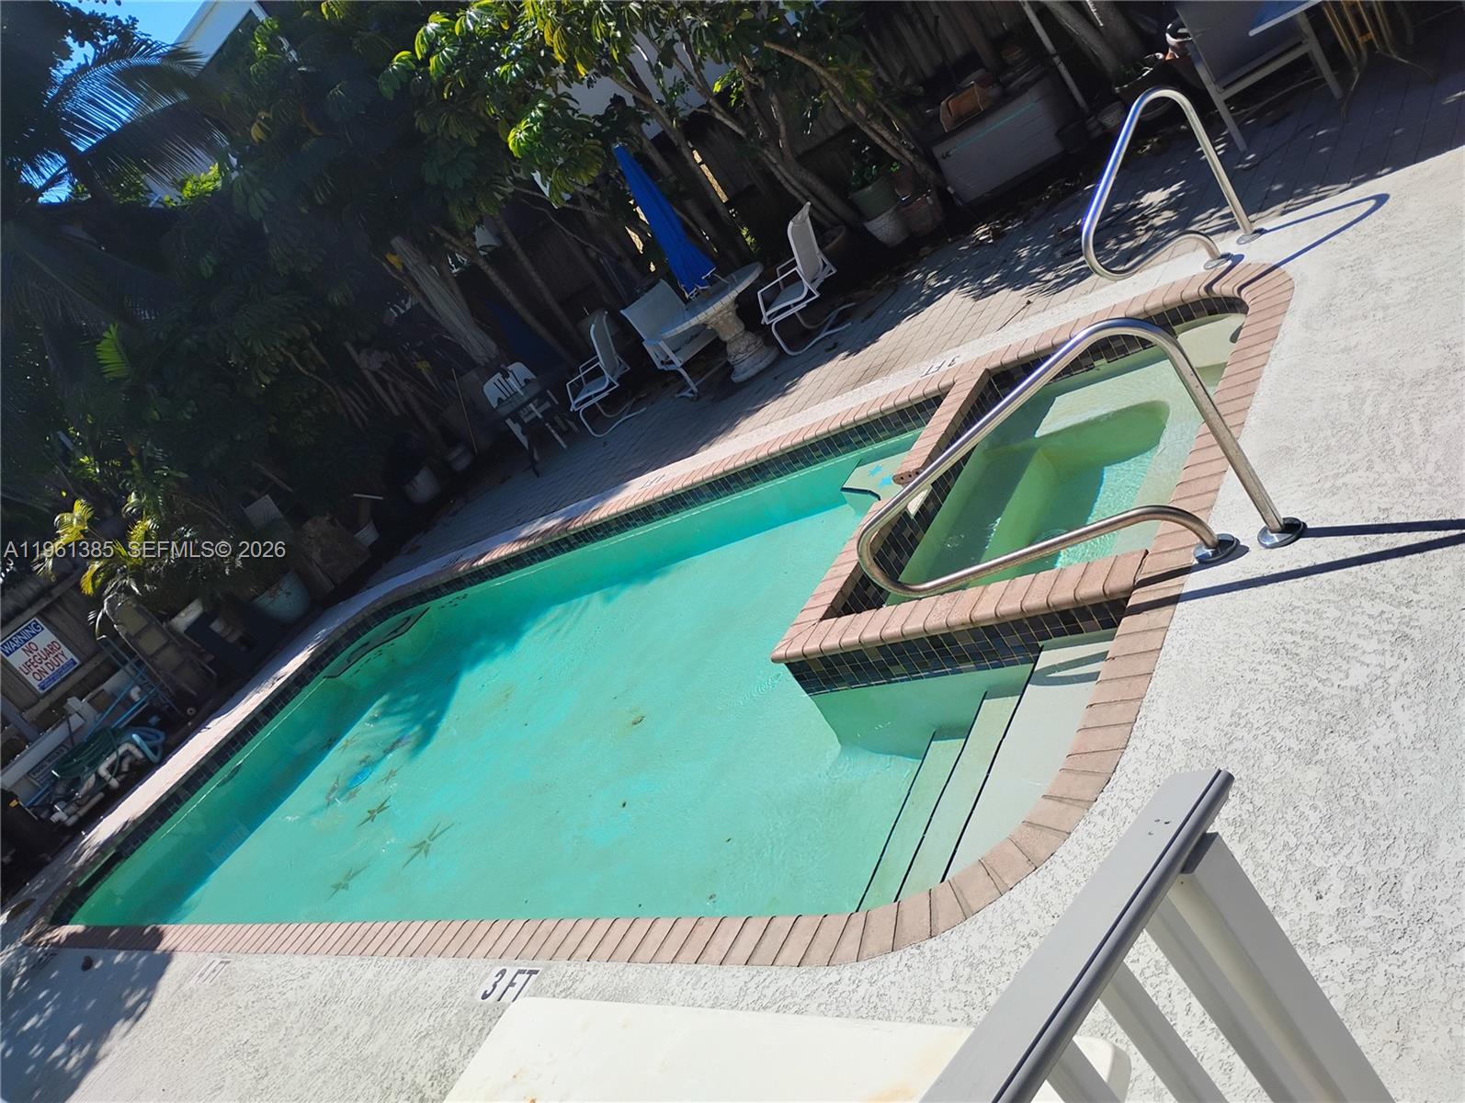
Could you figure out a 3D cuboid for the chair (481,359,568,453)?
[{"bbox_3d":[-2.148,-1.513,12.681,0.551,0.884,0.572,-34,18,0],"label":"chair"}]

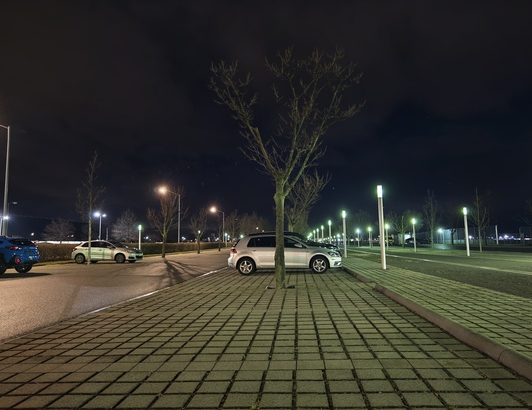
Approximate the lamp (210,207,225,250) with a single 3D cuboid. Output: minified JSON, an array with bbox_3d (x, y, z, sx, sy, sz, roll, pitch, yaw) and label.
[{"bbox_3d":[-11.269,5.878,86.604,2.800,9.300,0.400,-2,-6,5],"label":"lamp"}]

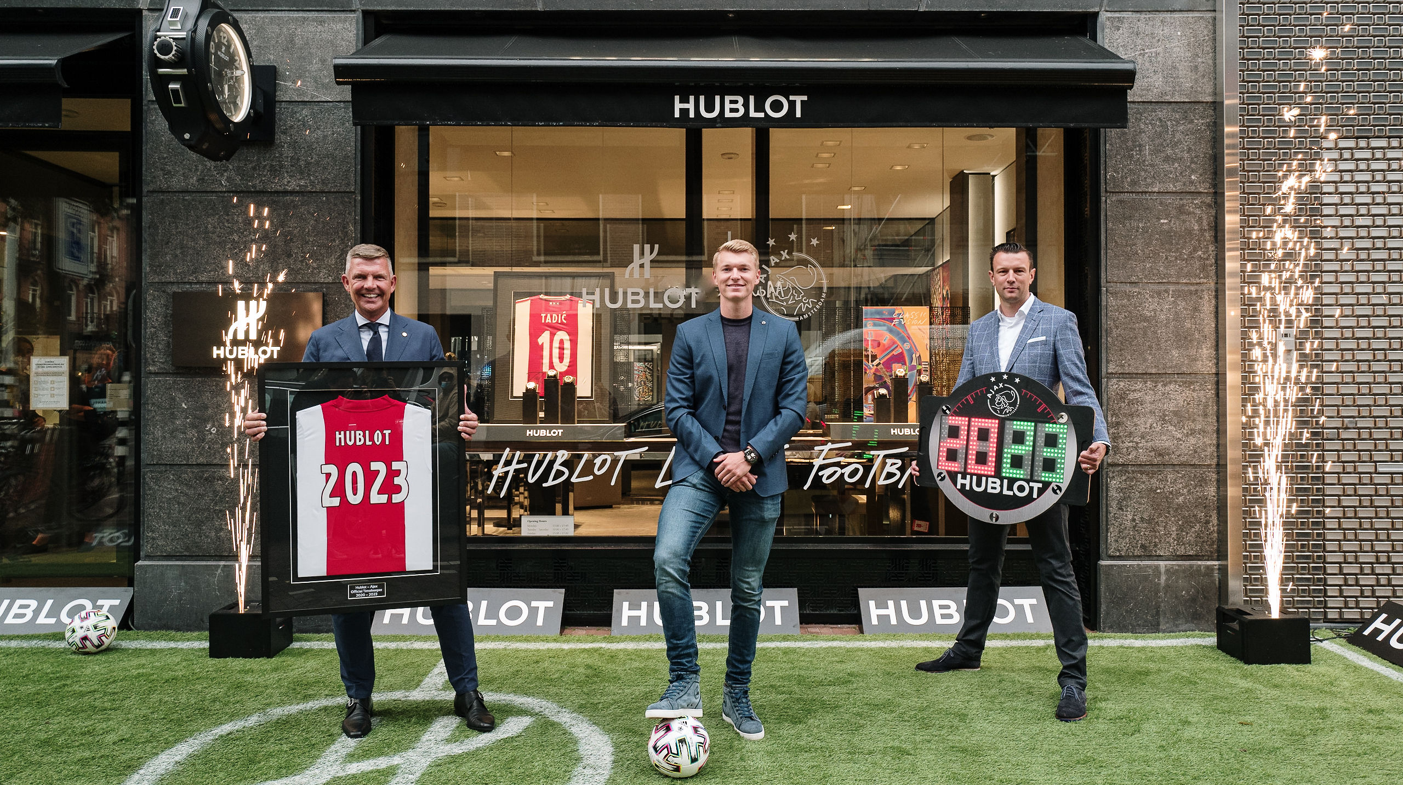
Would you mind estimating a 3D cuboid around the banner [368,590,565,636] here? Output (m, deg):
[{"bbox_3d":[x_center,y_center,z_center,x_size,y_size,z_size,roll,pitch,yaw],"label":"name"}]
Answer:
[{"bbox_3d":[-1.254,1.178,5.885,1.000,0.280,0.020,0,-40,0],"label":"banner"}]

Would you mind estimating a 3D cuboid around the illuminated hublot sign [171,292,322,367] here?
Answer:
[{"bbox_3d":[-2.444,-0.339,5.870,0.810,0.400,0.050,0,1,0],"label":"illuminated hublot sign"}]

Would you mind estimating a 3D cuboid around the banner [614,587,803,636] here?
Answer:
[{"bbox_3d":[0.022,1.180,5.885,1.000,0.280,0.020,0,-40,0],"label":"banner"}]

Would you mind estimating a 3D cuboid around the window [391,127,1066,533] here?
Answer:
[{"bbox_3d":[0.163,-0.400,6.160,3.800,2.500,0.140,0,1,0],"label":"window"}]

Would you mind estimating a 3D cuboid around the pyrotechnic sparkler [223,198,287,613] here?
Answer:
[{"bbox_3d":[-2.210,0.065,5.420,0.300,2.050,0.280,0,1,0],"label":"pyrotechnic sparkler"}]

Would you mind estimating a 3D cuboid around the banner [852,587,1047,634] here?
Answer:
[{"bbox_3d":[1.365,1.178,5.885,1.000,0.280,0.020,0,-40,0],"label":"banner"}]

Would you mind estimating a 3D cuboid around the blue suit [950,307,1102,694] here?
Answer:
[{"bbox_3d":[1.381,0.430,4.750,0.700,1.690,0.520,0,1,22],"label":"blue suit"}]

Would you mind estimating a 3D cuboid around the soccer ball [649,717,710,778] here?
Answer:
[{"bbox_3d":[-0.079,1.258,3.880,0.220,0.220,0.220,0,1,0],"label":"soccer ball"}]

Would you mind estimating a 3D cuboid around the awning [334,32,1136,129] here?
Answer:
[{"bbox_3d":[0.167,-1.660,5.770,4.000,0.680,0.780,0,1,0],"label":"awning"}]

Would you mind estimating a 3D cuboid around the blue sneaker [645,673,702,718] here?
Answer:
[{"bbox_3d":[-0.098,1.090,3.920,0.110,0.155,0.300,-10,-19,29],"label":"blue sneaker"}]

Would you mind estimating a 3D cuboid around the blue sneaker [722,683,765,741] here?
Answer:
[{"bbox_3d":[0.164,1.262,4.360,0.110,0.160,0.300,0,1,-19],"label":"blue sneaker"}]

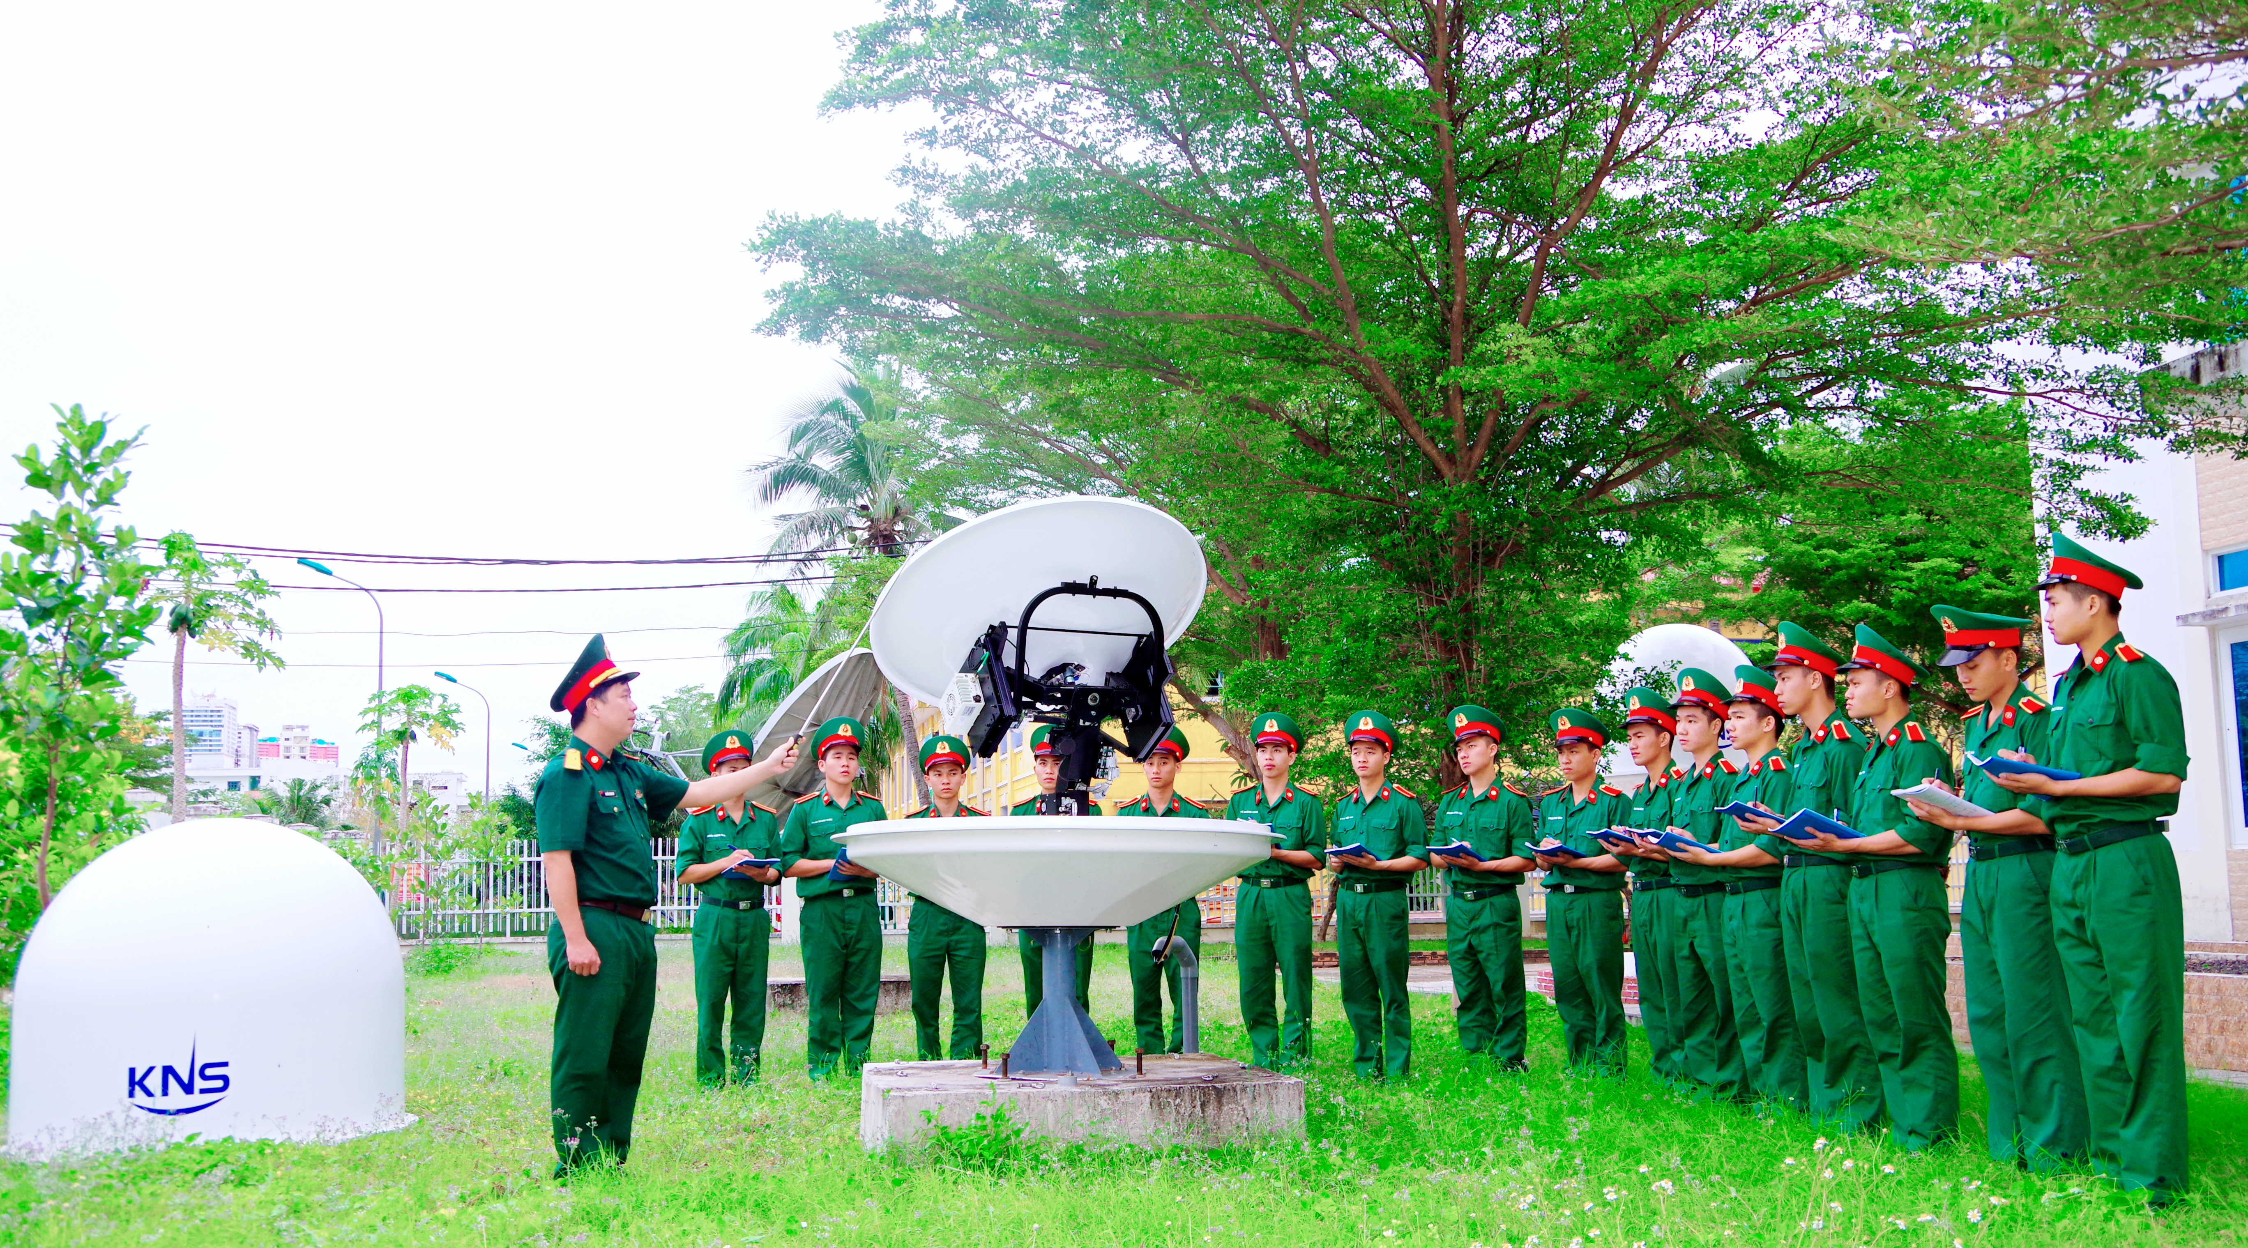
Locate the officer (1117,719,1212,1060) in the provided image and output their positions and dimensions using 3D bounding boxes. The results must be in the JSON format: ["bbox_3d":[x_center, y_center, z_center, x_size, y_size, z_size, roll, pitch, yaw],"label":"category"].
[{"bbox_3d":[0.228,1.439,10.268,0.510,1.790,0.420,-1,-8,0],"label":"officer"}]

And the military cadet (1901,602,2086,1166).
[{"bbox_3d":[2.753,0.824,6.098,0.480,1.780,0.520,0,-8,-8],"label":"military cadet"}]

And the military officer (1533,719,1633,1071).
[{"bbox_3d":[2.124,1.283,9.241,0.500,1.777,0.460,-8,-11,41],"label":"military officer"}]

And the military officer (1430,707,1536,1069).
[{"bbox_3d":[1.686,1.273,9.316,0.520,1.767,0.460,-7,-10,36],"label":"military officer"}]

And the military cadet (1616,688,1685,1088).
[{"bbox_3d":[2.348,1.156,8.500,0.420,1.760,0.500,3,-9,-24],"label":"military cadet"}]

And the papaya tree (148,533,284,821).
[{"bbox_3d":[-9.567,1.378,20.028,1.650,4.731,1.600,-1,-8,0],"label":"papaya tree"}]

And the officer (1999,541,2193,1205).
[{"bbox_3d":[2.646,0.649,5.249,0.500,1.800,0.520,-1,-8,-3],"label":"officer"}]

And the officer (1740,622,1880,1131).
[{"bbox_3d":[2.463,0.892,6.899,0.480,1.800,0.520,0,-8,-10],"label":"officer"}]

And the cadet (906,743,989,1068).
[{"bbox_3d":[-0.877,1.378,9.620,0.520,1.700,0.420,0,-8,-7],"label":"cadet"}]

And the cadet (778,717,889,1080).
[{"bbox_3d":[-1.397,1.335,9.420,0.540,1.770,0.420,2,-8,-17],"label":"cadet"}]

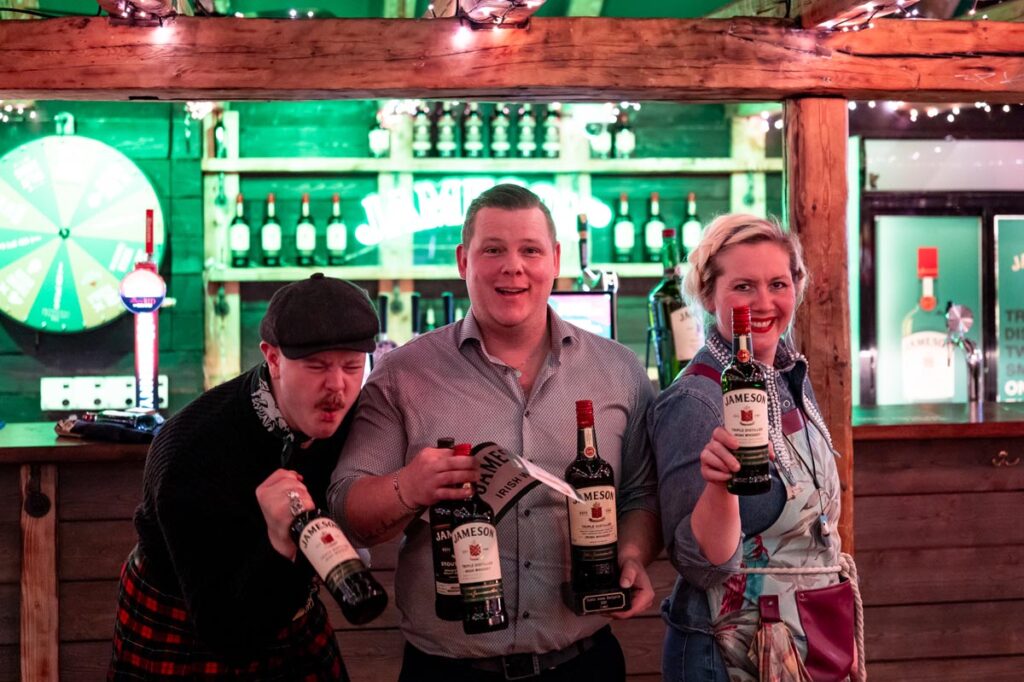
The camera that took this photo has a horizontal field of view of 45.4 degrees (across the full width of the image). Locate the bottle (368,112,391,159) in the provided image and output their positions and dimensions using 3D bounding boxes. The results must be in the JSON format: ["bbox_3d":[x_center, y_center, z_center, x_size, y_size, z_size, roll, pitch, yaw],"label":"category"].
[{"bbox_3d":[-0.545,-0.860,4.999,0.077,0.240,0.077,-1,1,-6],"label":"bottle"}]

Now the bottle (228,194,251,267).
[{"bbox_3d":[-1.098,-0.447,4.928,0.077,0.297,0.077,-1,1,-6],"label":"bottle"}]

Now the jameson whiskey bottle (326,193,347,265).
[{"bbox_3d":[-0.708,-0.448,4.939,0.076,0.293,0.076,0,1,-7],"label":"jameson whiskey bottle"}]

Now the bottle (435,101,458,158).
[{"bbox_3d":[-0.265,-0.879,4.988,0.076,0.293,0.076,0,1,-5],"label":"bottle"}]

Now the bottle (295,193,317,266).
[{"bbox_3d":[-0.838,-0.449,4.958,0.077,0.297,0.077,-1,1,-6],"label":"bottle"}]

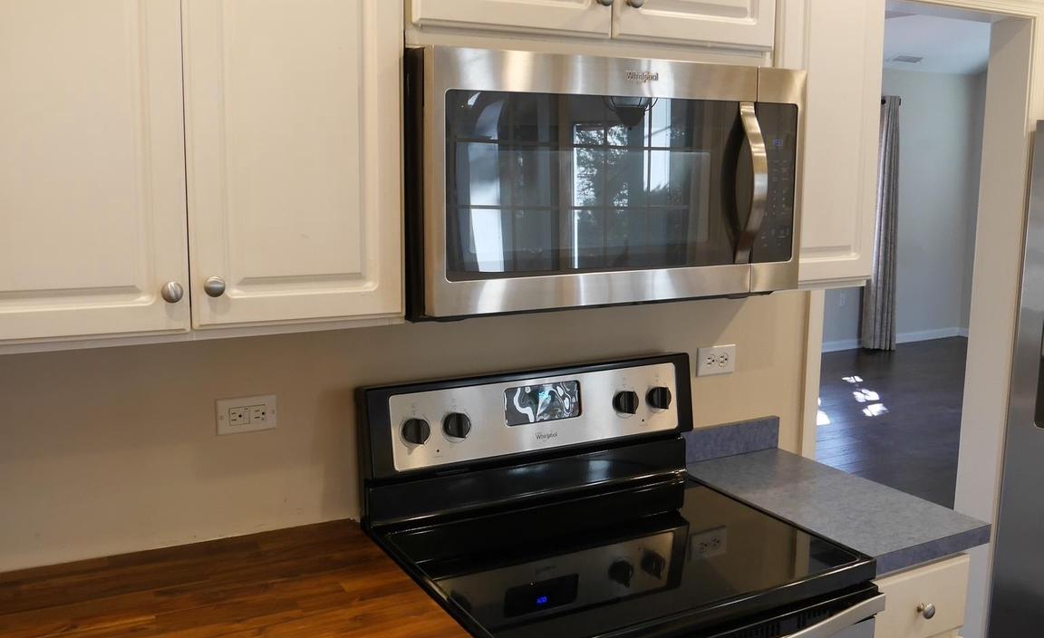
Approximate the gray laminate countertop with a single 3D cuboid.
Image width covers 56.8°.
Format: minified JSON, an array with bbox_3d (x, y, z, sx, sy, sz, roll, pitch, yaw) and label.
[{"bbox_3d":[0.638,0.395,2.102,0.322,0.038,0.621,-5,10,-27],"label":"gray laminate countertop"}]

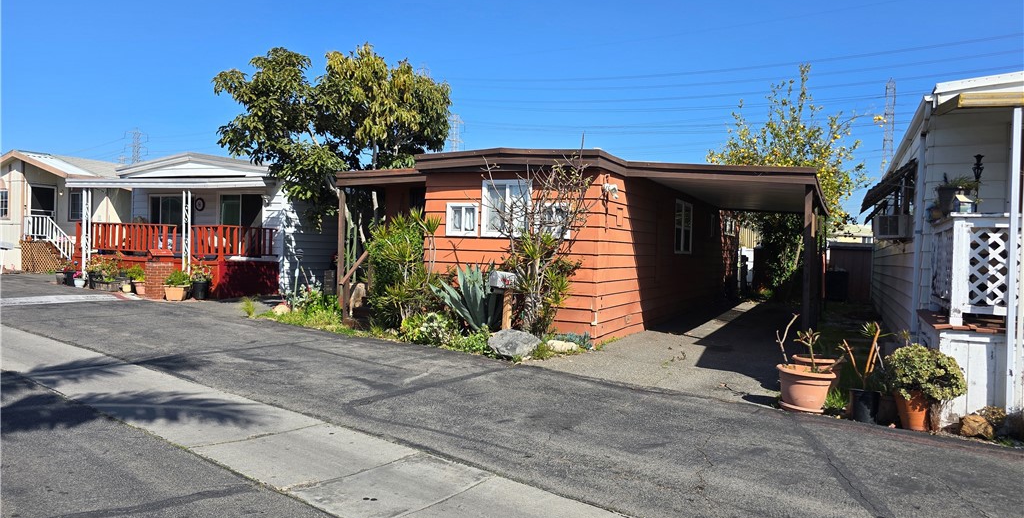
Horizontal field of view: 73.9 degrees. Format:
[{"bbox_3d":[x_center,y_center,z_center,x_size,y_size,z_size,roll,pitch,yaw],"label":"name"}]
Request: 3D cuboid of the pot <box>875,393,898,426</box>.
[{"bbox_3d":[3.790,1.461,6.856,0.280,0.300,0.280,2,1,26],"label":"pot"}]

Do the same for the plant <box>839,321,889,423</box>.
[{"bbox_3d":[3.527,1.114,6.770,0.450,0.980,0.400,2,1,26],"label":"plant"}]

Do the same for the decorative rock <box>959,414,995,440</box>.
[{"bbox_3d":[4.319,1.540,6.319,0.290,0.190,0.230,2,1,26],"label":"decorative rock"}]

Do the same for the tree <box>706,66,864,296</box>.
[{"bbox_3d":[9.149,-2.413,22.240,5.400,7.900,5.000,2,1,26],"label":"tree"}]

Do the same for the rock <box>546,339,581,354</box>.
[{"bbox_3d":[0.816,1.367,10.732,0.500,0.190,0.280,2,1,26],"label":"rock"}]

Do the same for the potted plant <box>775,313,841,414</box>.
[{"bbox_3d":[3.159,1.071,7.250,0.680,1.030,0.620,2,1,26],"label":"potted plant"}]

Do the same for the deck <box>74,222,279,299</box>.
[{"bbox_3d":[-10.187,-0.024,20.685,6.500,2.000,2.300,2,1,26],"label":"deck"}]

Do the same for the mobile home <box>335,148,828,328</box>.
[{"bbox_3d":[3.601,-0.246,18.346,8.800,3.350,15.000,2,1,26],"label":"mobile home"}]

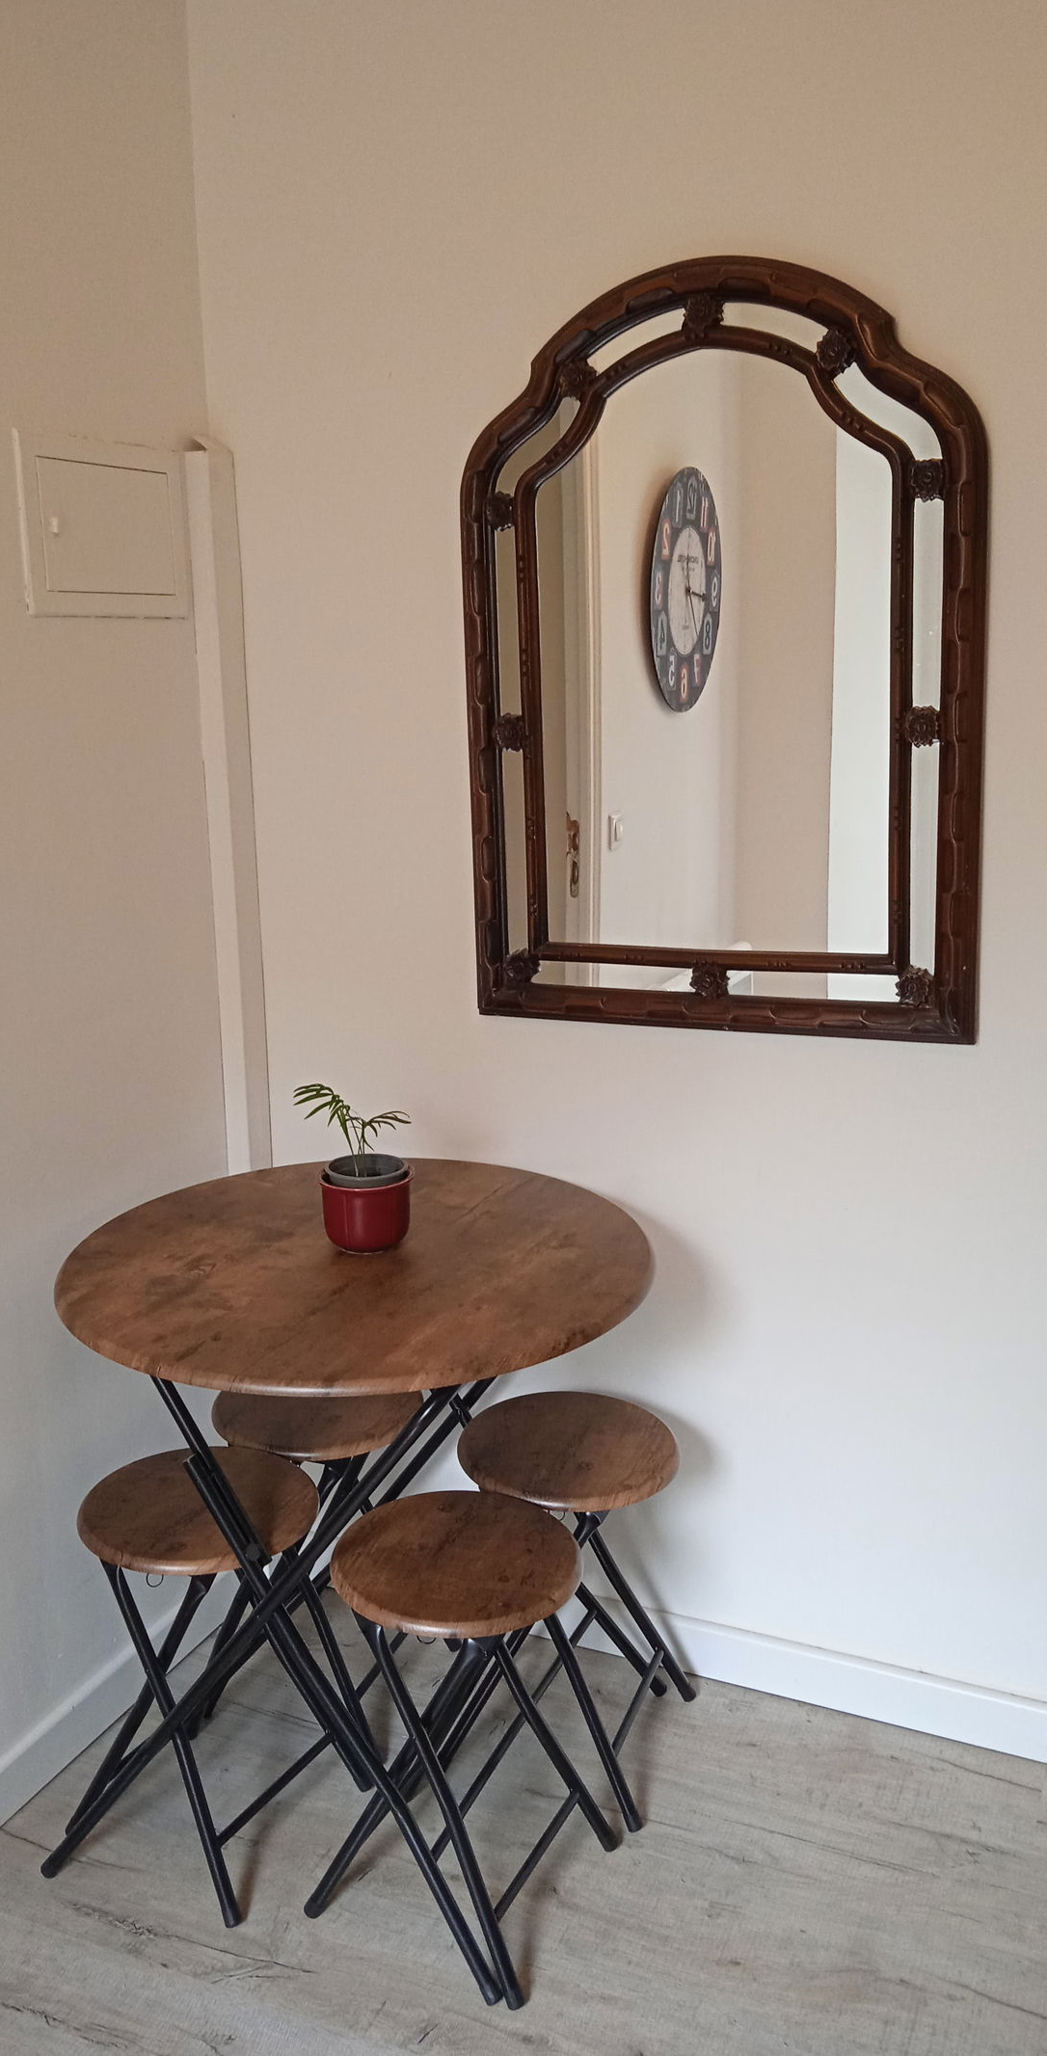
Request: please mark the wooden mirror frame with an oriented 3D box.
[{"bbox_3d":[0.238,-0.476,2.168,0.708,0.981,0.040,4,13,25],"label":"wooden mirror frame"}]

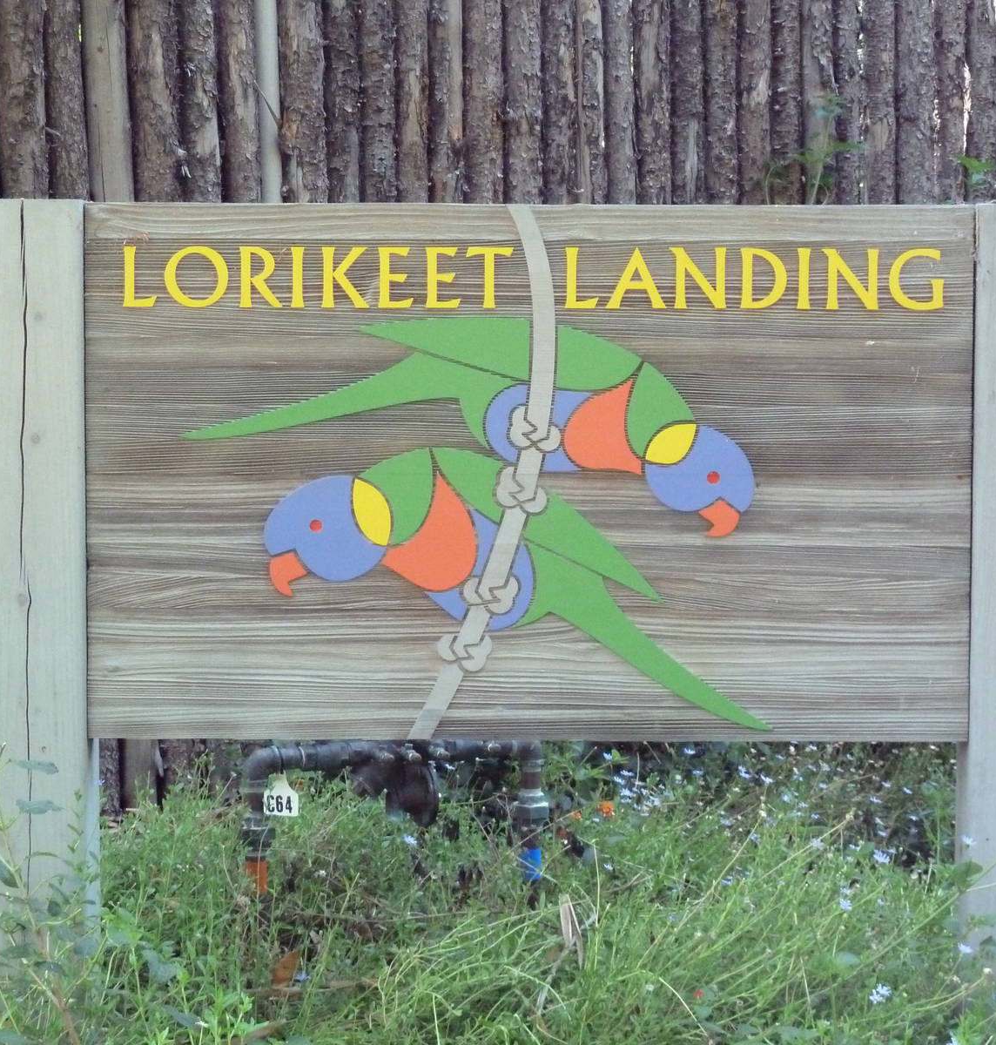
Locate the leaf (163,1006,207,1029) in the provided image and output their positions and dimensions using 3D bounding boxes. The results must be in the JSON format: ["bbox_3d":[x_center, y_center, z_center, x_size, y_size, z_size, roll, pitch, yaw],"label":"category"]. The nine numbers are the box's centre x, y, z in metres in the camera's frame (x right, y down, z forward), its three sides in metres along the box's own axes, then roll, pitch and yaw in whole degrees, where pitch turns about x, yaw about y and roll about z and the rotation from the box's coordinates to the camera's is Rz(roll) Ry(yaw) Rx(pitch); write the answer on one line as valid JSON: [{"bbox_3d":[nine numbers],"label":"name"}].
[{"bbox_3d":[-0.437,0.692,4.050,0.061,0.016,0.032,26,28,18],"label":"leaf"}]

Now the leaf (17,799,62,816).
[{"bbox_3d":[-0.646,0.401,4.080,0.063,0.019,0.035,0,4,0],"label":"leaf"}]

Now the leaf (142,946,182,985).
[{"bbox_3d":[-0.482,0.634,4.150,0.062,0.018,0.035,34,48,21],"label":"leaf"}]

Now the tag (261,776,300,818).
[{"bbox_3d":[-0.359,0.452,4.800,0.059,0.074,0.005,0,4,-2],"label":"tag"}]

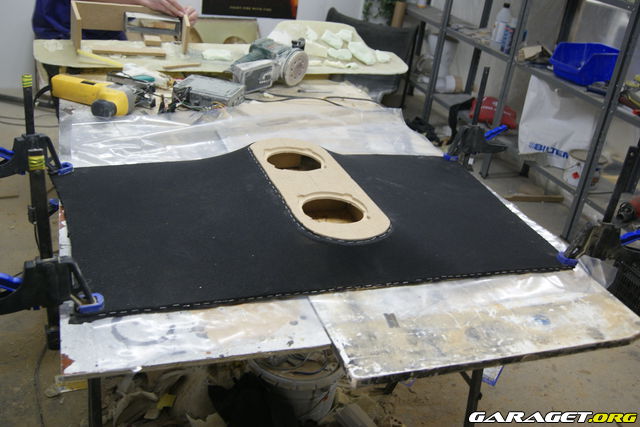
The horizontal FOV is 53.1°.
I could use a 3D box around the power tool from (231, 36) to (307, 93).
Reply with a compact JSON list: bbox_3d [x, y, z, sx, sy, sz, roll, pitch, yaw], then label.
[{"bbox_3d":[-0.202,-0.530,2.262,0.156,0.148,0.291,22,29,30],"label":"power tool"}]

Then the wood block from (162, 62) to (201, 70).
[{"bbox_3d":[-0.440,-0.466,2.028,0.013,0.008,0.141,26,31,36],"label":"wood block"}]

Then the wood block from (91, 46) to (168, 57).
[{"bbox_3d":[-0.635,-0.538,2.132,0.232,0.011,0.052,-3,26,-21],"label":"wood block"}]

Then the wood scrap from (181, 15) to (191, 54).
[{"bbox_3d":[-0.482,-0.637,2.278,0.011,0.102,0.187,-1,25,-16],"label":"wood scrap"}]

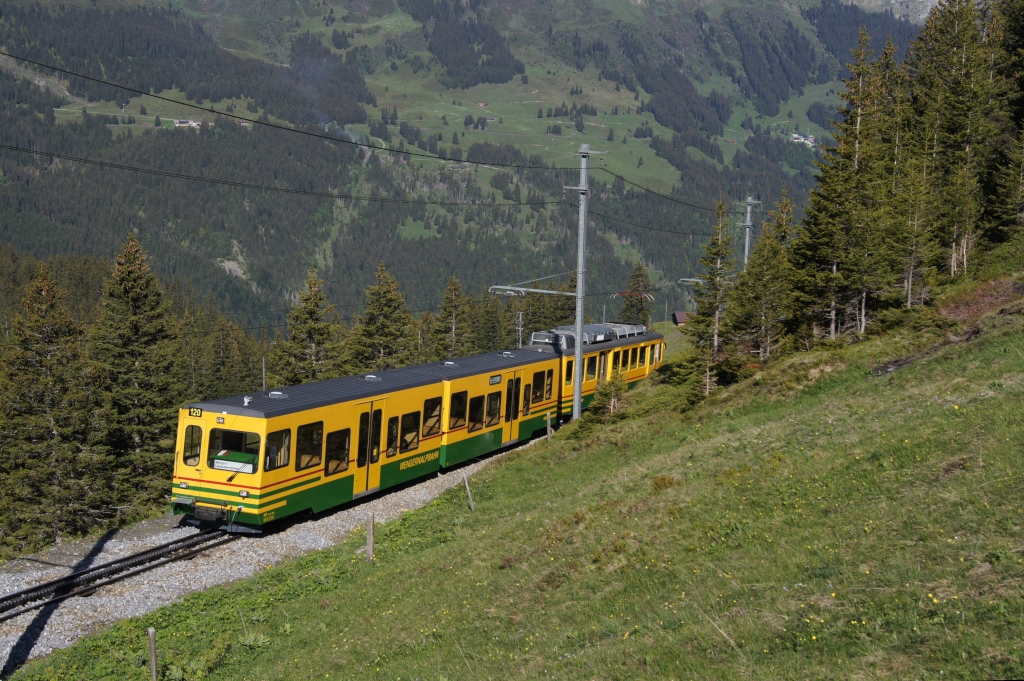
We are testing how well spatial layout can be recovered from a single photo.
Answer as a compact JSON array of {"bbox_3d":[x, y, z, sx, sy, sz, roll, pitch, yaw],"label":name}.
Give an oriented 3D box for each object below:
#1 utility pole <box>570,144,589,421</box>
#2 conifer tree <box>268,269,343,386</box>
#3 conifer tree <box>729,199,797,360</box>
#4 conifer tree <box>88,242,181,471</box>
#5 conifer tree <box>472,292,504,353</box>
[{"bbox_3d":[2.477,-1.968,45.912,0.310,10.030,0.310,5,11,20],"label":"utility pole"},{"bbox_3d":[-6.977,0.868,44.602,3.100,6.800,3.100,5,11,20],"label":"conifer tree"},{"bbox_3d":[11.987,-2.950,59.816,3.300,7.730,3.300,5,11,20],"label":"conifer tree"},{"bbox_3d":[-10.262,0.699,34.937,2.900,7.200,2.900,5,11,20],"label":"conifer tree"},{"bbox_3d":[-1.239,0.568,64.049,2.400,6.200,2.400,5,11,20],"label":"conifer tree"}]

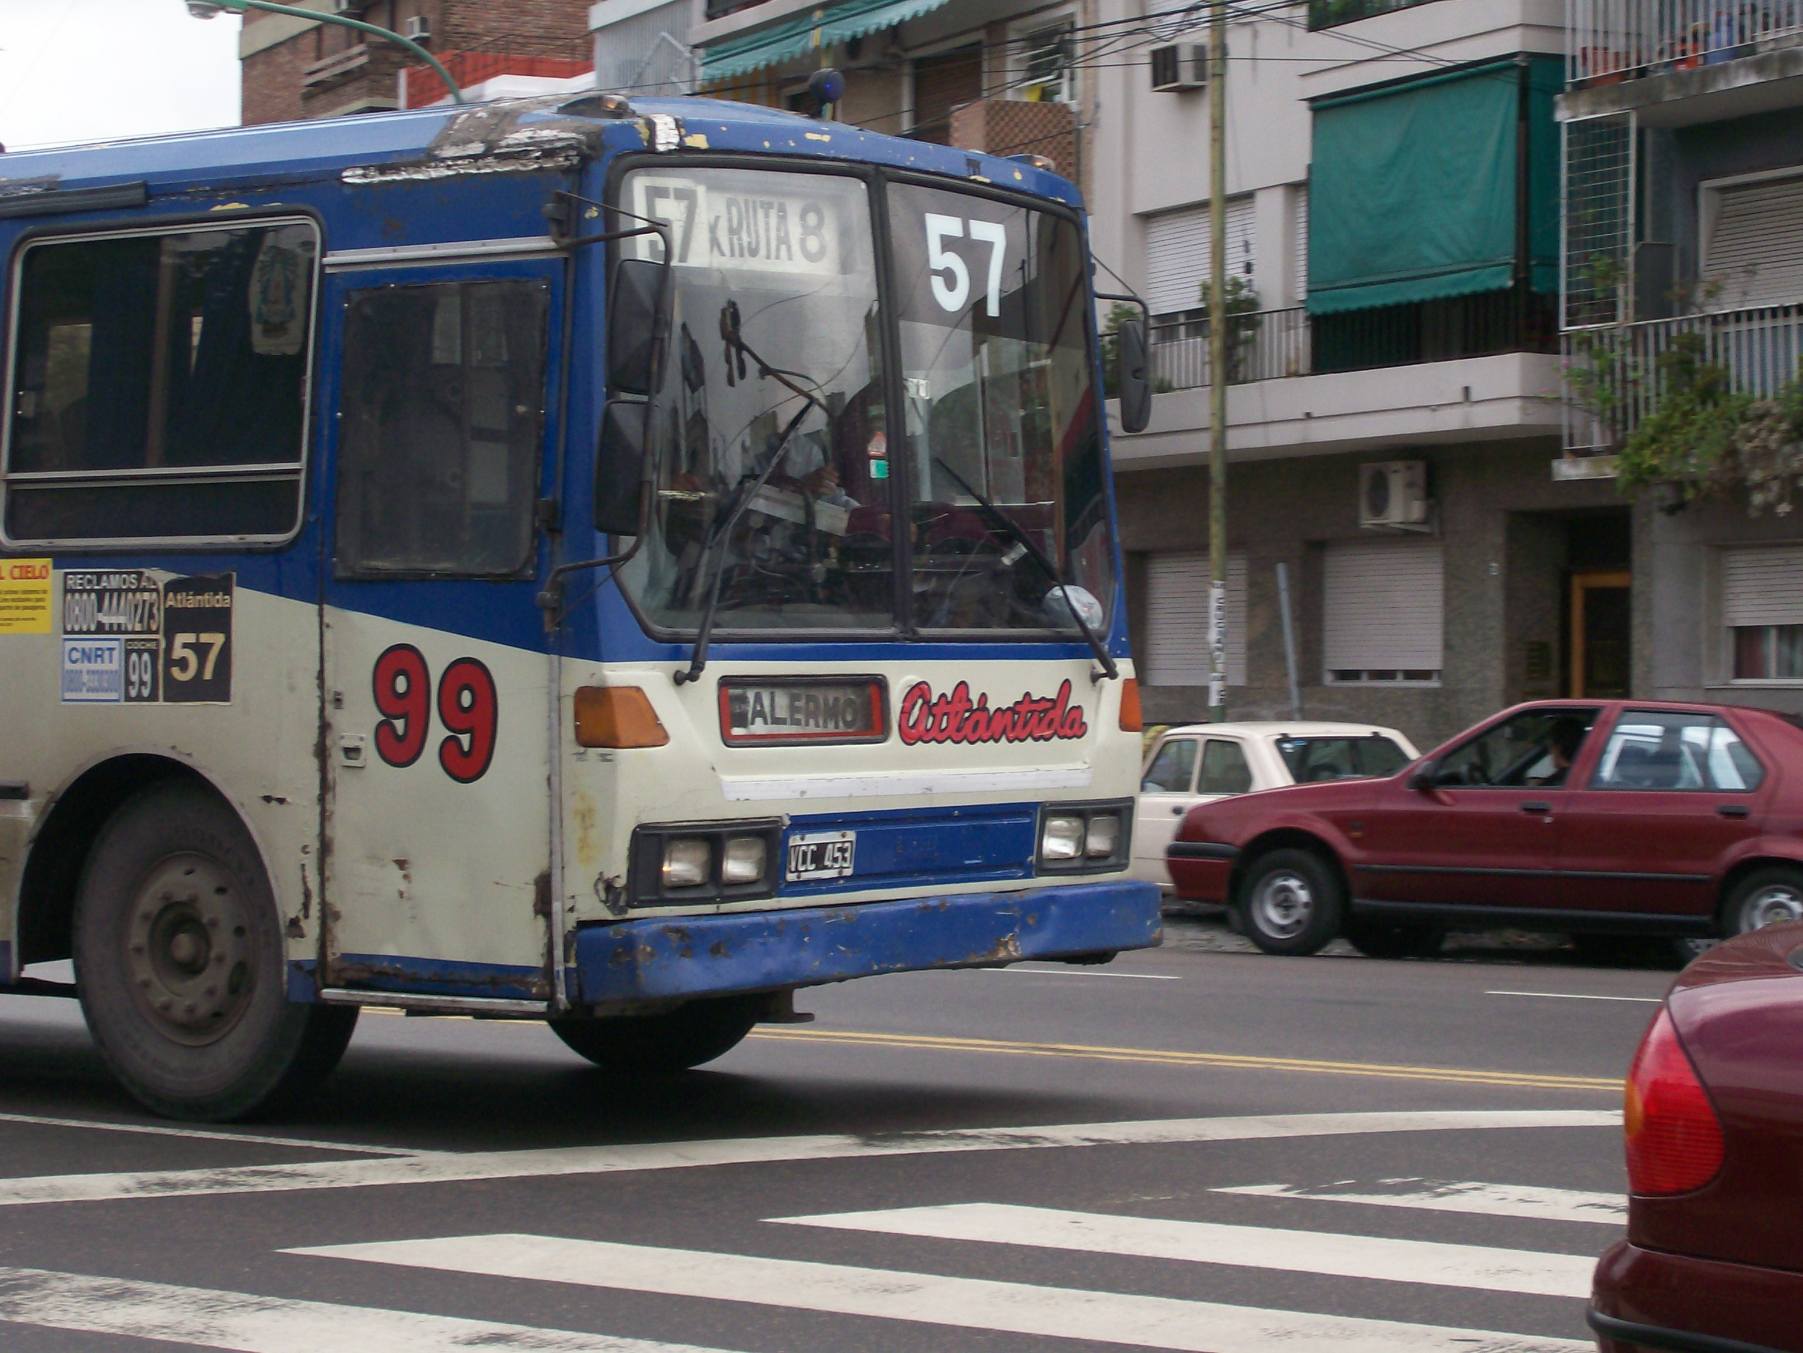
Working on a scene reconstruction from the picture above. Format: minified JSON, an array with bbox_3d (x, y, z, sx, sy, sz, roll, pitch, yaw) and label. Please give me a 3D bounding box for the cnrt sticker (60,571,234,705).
[{"bbox_3d":[-2.247,-0.115,13.500,0.765,0.390,0.010,0,0,39],"label":"cnrt sticker"}]

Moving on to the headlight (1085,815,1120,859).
[{"bbox_3d":[0.617,0.498,14.130,0.060,0.135,0.170,0,0,39],"label":"headlight"}]

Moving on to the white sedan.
[{"bbox_3d":[2.700,1.030,32.500,1.630,1.420,4.300,0,0,-26],"label":"white sedan"}]

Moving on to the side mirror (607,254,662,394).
[{"bbox_3d":[-0.699,-0.927,12.000,0.160,0.350,0.075,4,0,-24],"label":"side mirror"}]

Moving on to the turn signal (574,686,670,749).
[{"bbox_3d":[-0.780,0.112,12.480,0.140,0.170,0.240,0,0,39],"label":"turn signal"}]

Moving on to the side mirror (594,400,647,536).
[{"bbox_3d":[-0.739,-0.551,11.980,0.160,0.350,0.075,4,0,-24],"label":"side mirror"}]

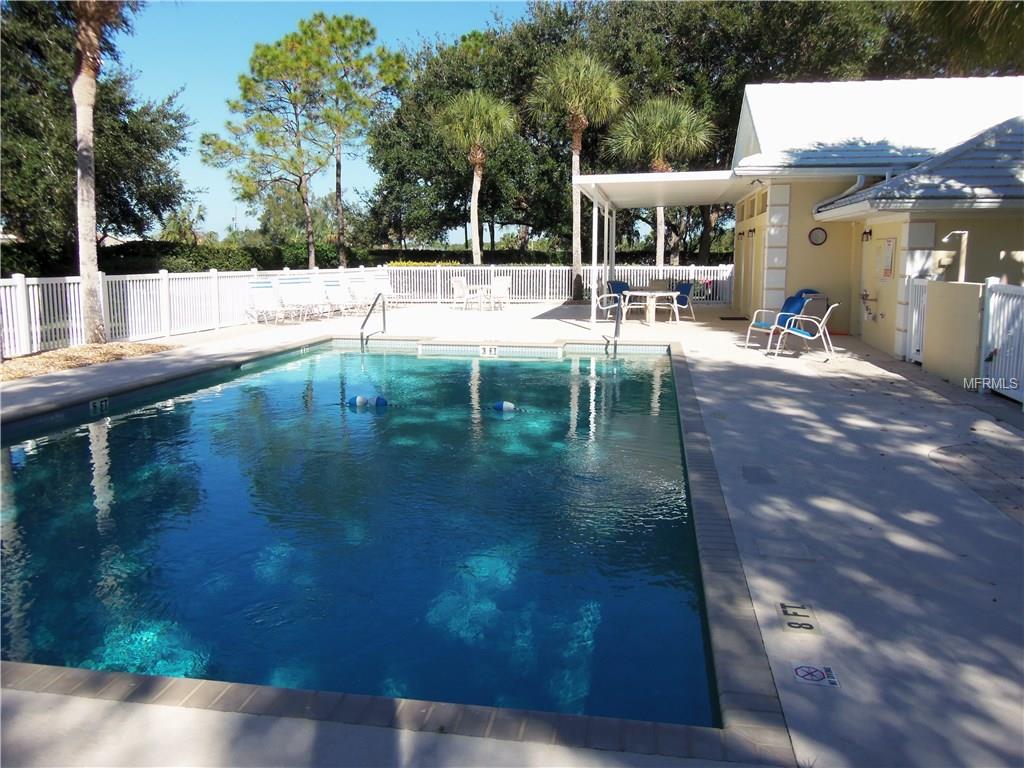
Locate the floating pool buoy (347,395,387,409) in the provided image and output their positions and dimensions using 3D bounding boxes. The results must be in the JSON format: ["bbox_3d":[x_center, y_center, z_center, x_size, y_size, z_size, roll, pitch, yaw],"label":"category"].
[{"bbox_3d":[-1.716,0.221,9.867,0.460,0.140,0.140,1,9,8],"label":"floating pool buoy"}]

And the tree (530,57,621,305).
[{"bbox_3d":[2.048,-6.564,26.711,3.000,7.985,3.000,0,9,0],"label":"tree"}]

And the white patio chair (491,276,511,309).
[{"bbox_3d":[-0.340,-2.655,24.482,0.620,0.950,0.580,-7,11,-39],"label":"white patio chair"}]

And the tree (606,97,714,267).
[{"bbox_3d":[5.262,-6.508,29.350,3.800,7.068,3.800,0,9,0],"label":"tree"}]

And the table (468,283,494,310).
[{"bbox_3d":[-0.920,-2.500,24.202,0.880,0.730,0.880,-1,9,-9],"label":"table"}]

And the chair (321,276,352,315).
[{"bbox_3d":[-4.830,-2.425,22.797,1.150,0.980,0.660,7,11,37],"label":"chair"}]

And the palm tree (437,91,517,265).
[{"bbox_3d":[-1.278,-6.730,29.822,2.800,7.363,2.800,0,9,0],"label":"palm tree"}]

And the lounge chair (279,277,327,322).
[{"bbox_3d":[-5.266,-2.120,20.821,1.300,1.000,0.680,7,11,37],"label":"lounge chair"}]

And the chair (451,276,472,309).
[{"bbox_3d":[-1.499,-2.670,24.581,0.620,0.950,0.580,6,11,35],"label":"chair"}]

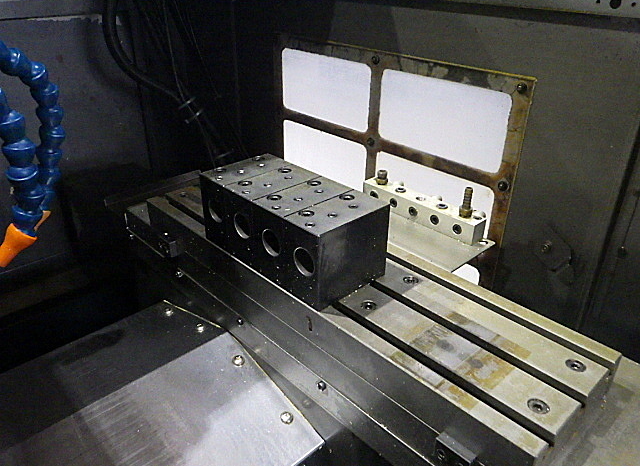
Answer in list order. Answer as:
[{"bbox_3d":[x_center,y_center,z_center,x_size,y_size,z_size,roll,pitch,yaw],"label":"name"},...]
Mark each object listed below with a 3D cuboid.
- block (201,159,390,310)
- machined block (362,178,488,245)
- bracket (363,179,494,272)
[{"bbox_3d":[-0.029,-0.010,0.515,0.087,0.075,0.178,-24,37,-37],"label":"block"},{"bbox_3d":[0.117,-0.028,0.608,0.022,0.024,0.159,-24,37,-37],"label":"machined block"},{"bbox_3d":[0.095,-0.017,0.590,0.087,0.027,0.187,-24,37,-37],"label":"bracket"}]

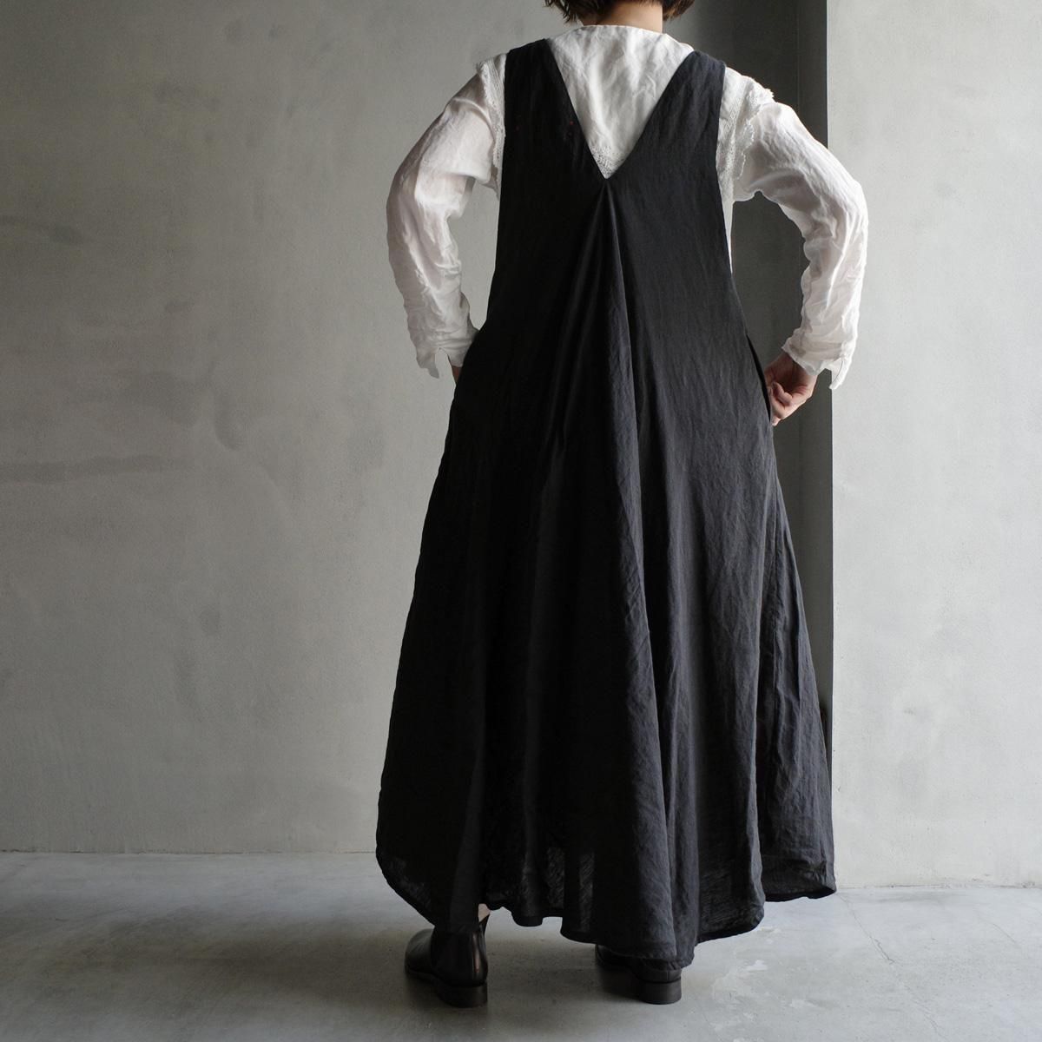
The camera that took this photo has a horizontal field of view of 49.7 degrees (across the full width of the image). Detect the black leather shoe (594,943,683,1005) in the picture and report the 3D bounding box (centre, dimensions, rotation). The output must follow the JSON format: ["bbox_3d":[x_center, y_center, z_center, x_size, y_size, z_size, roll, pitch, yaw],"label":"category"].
[{"bbox_3d":[0.174,0.627,1.724,0.092,0.125,0.262,0,-1,-16],"label":"black leather shoe"}]

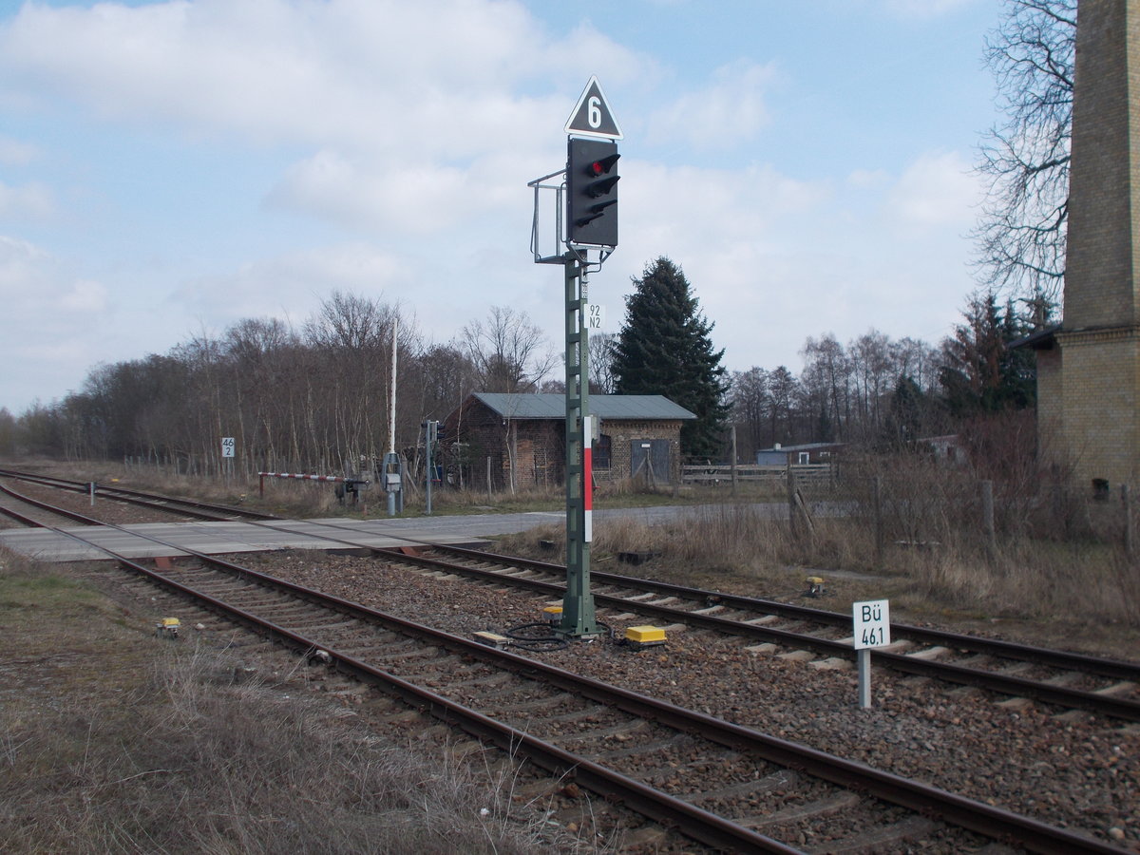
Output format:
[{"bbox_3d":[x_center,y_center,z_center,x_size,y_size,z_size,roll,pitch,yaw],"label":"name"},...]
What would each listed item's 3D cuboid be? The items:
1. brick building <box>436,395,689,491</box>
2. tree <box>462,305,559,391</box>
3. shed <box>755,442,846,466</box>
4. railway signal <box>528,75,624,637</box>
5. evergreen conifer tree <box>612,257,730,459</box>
[{"bbox_3d":[0.138,0.575,57.294,9.710,4.070,5.440,0,-1,-30],"label":"brick building"},{"bbox_3d":[-3.620,-2.183,78.025,5.900,10.360,5.600,-1,-1,0],"label":"tree"},{"bbox_3d":[14.749,2.116,81.463,4.900,2.400,2.900,0,-1,-30],"label":"shed"},{"bbox_3d":[0.127,-0.796,15.057,0.800,6.520,1.220,0,-1,-32],"label":"railway signal"},{"bbox_3d":[5.458,-3.235,70.035,6.300,12.140,6.300,-1,-1,0],"label":"evergreen conifer tree"}]

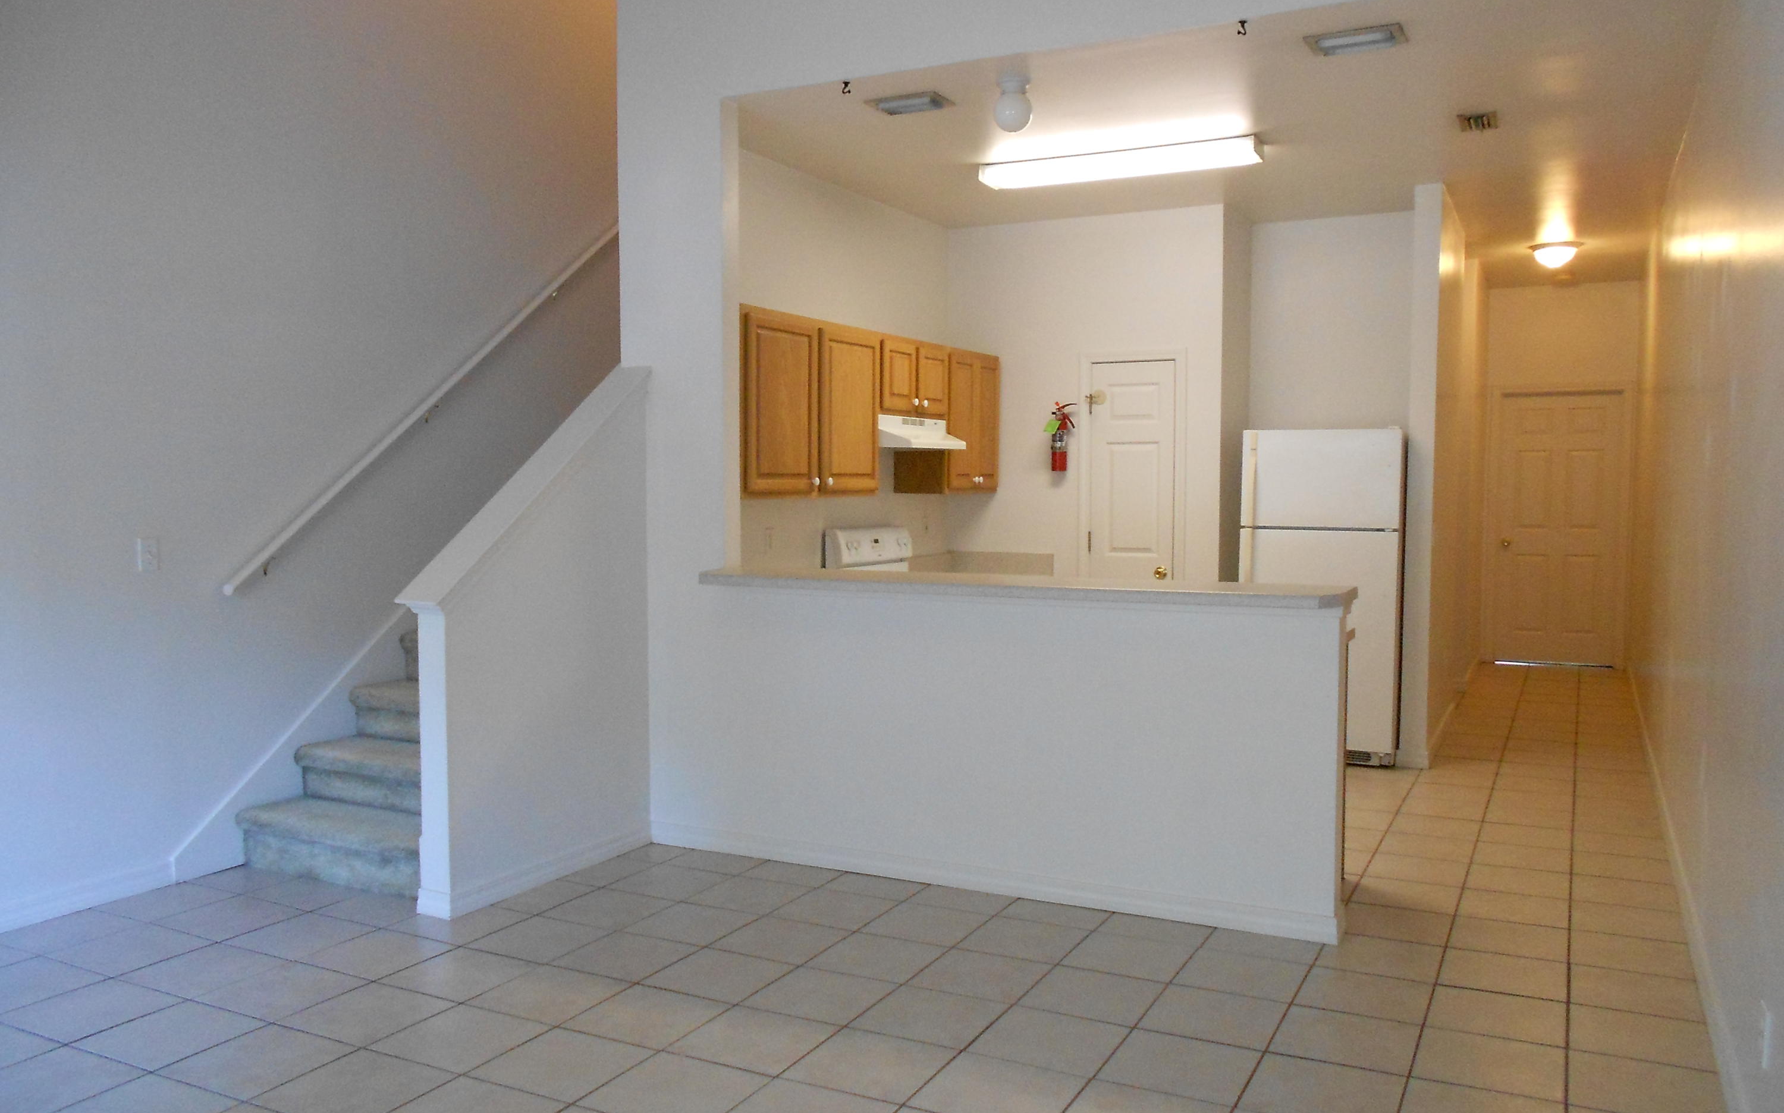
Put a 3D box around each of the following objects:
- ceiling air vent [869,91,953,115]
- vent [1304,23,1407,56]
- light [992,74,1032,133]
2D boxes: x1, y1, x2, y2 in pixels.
[{"bbox_3d":[0.074,-1.658,4.931,0.295,0.022,0.200,1,4,27],"label":"ceiling air vent"},{"bbox_3d":[1.483,-1.631,4.282,0.288,0.040,0.195,1,3,27],"label":"vent"},{"bbox_3d":[0.423,-1.574,4.679,0.141,0.188,0.141,0,3,0],"label":"light"}]

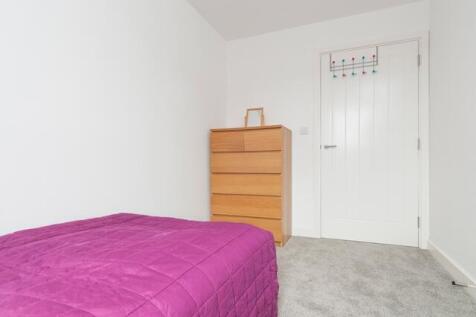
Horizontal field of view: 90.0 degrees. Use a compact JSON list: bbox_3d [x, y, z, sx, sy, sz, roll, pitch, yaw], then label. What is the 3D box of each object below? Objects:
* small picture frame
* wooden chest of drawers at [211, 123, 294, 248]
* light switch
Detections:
[{"bbox_3d":[0.186,-0.447,2.680,0.226,0.237,0.080,0,1,22],"label":"small picture frame"},{"bbox_3d":[0.165,0.283,2.725,0.800,1.230,0.480,0,1,22],"label":"wooden chest of drawers"},{"bbox_3d":[0.757,-0.311,2.700,0.086,0.086,0.012,0,1,22],"label":"light switch"}]

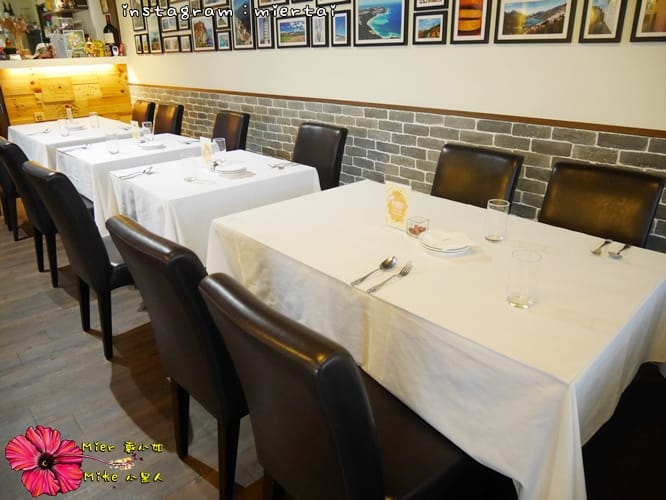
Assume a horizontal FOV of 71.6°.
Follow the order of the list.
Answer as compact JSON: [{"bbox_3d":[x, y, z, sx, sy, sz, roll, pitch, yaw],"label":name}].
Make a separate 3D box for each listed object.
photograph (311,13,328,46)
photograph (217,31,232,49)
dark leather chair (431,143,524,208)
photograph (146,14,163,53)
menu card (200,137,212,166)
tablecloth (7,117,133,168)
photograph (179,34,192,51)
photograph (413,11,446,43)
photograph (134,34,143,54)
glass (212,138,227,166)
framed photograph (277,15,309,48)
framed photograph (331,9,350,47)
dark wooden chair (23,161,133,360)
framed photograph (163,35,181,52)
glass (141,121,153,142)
[{"bbox_3d":[-0.075,-1.446,3.054,0.025,0.199,0.174,-21,30,-39],"label":"photograph"},{"bbox_3d":[-0.909,-1.736,3.828,0.020,0.154,0.218,-20,30,-39],"label":"photograph"},{"bbox_3d":[0.495,0.017,2.082,0.570,0.890,0.410,-20,30,-39],"label":"dark leather chair"},{"bbox_3d":[-1.821,-2.215,4.763,0.025,0.372,0.316,-21,30,-39],"label":"photograph"},{"bbox_3d":[-0.654,-0.507,2.397,0.025,0.150,0.095,-21,30,-39],"label":"menu card"},{"bbox_3d":[-2.094,-0.811,3.901,0.830,0.430,1.360,-21,30,-39],"label":"tablecloth"},{"bbox_3d":[-1.376,-1.942,4.359,0.025,0.147,0.228,-21,30,-39],"label":"photograph"},{"bbox_3d":[0.502,-1.157,2.411,0.020,0.155,0.218,-20,30,-39],"label":"photograph"},{"bbox_3d":[-2.142,-2.257,5.075,0.020,0.201,0.172,-20,30,-39],"label":"photograph"},{"bbox_3d":[-0.593,-0.513,2.413,0.066,0.118,0.066,-20,30,-39],"label":"glass"},{"bbox_3d":[-0.284,-1.501,3.190,0.020,0.200,0.361,-20,30,-39],"label":"framed photograph"},{"bbox_3d":[0.063,-1.395,2.914,0.025,0.200,0.174,-21,30,-39],"label":"framed photograph"},{"bbox_3d":[-0.980,-0.015,2.181,0.565,0.890,0.410,-20,30,-39],"label":"dark wooden chair"},{"bbox_3d":[-1.580,-2.022,4.563,0.025,0.151,0.362,-21,30,-39],"label":"framed photograph"},{"bbox_3d":[-1.272,-0.819,3.196,0.067,0.120,0.067,-21,30,-39],"label":"glass"}]

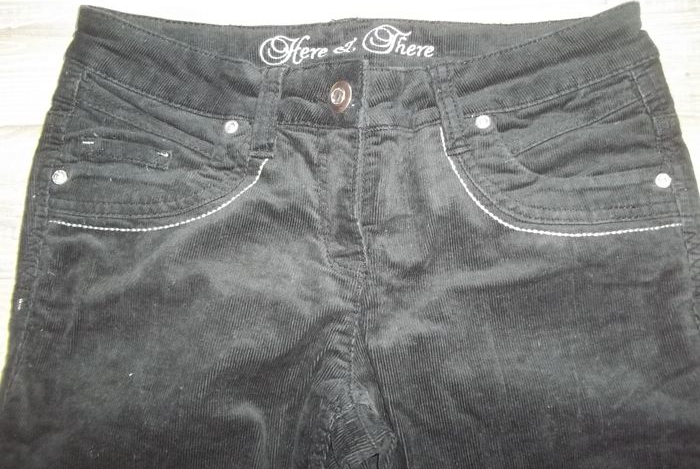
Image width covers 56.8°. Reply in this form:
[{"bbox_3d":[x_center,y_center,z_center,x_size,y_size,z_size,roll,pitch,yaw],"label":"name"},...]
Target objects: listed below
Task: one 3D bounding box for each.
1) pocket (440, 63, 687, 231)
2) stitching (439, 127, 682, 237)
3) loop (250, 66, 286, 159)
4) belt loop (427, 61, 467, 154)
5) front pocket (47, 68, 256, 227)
[{"bbox_3d":[0.125,-0.056,0.396,0.131,0.022,0.122,0,62,0],"label":"pocket"},{"bbox_3d":[0.119,-0.031,0.381,0.132,0.014,0.077,0,62,0],"label":"stitching"},{"bbox_3d":[-0.051,-0.076,0.403,0.013,0.008,0.069,3,62,2],"label":"loop"},{"bbox_3d":[0.061,-0.079,0.405,0.013,0.008,0.068,-3,62,-2],"label":"belt loop"},{"bbox_3d":[-0.115,-0.053,0.395,0.116,0.022,0.116,0,62,0],"label":"front pocket"}]

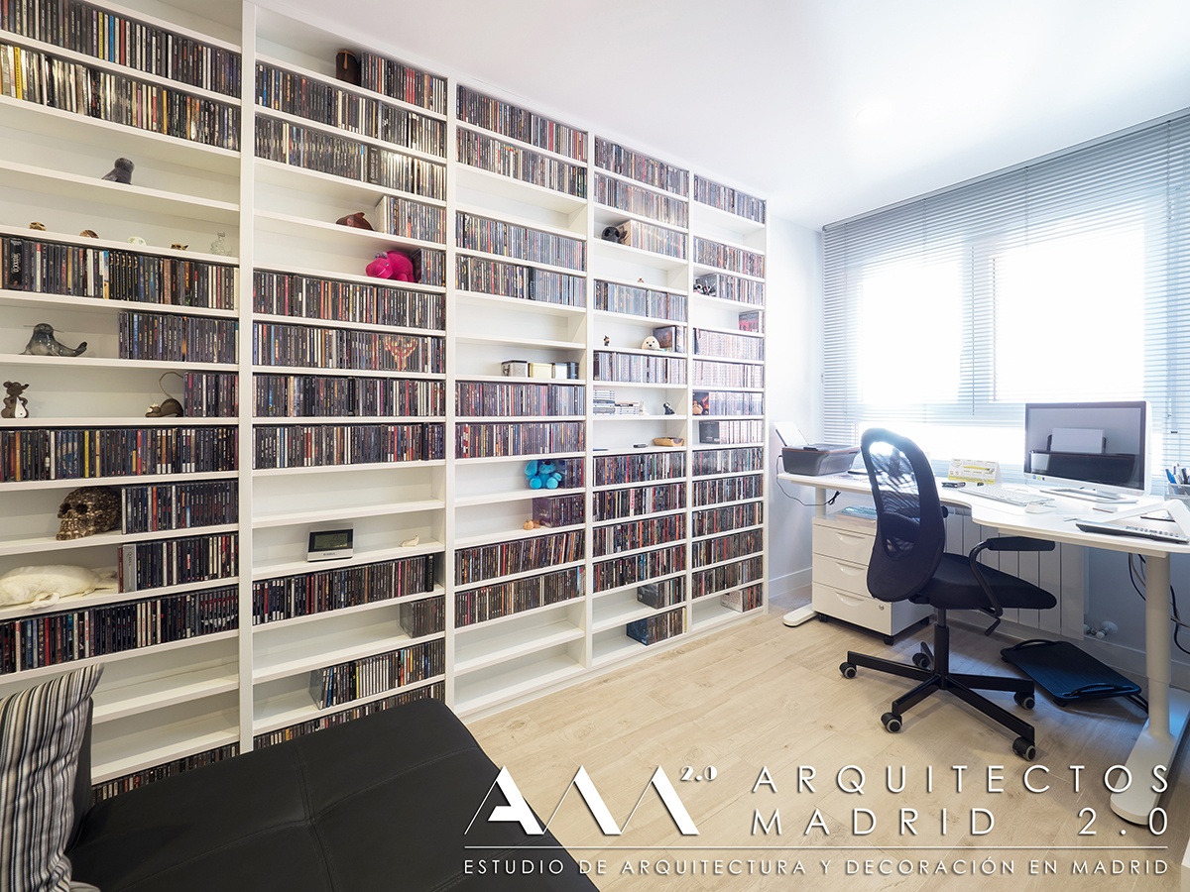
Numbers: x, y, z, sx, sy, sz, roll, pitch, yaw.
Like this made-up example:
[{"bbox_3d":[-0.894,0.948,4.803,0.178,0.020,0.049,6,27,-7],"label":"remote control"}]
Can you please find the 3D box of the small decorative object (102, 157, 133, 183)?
[{"bbox_3d":[-1.315,-0.756,1.325,0.066,0.082,0.050,0,2,-3],"label":"small decorative object"}]

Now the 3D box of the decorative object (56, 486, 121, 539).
[{"bbox_3d":[-1.381,0.186,1.318,0.097,0.132,0.137,0,2,3],"label":"decorative object"}]

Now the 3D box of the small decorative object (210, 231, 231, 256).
[{"bbox_3d":[-1.123,-0.603,1.446,0.048,0.084,0.045,-2,3,-37],"label":"small decorative object"}]

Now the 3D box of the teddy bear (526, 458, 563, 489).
[{"bbox_3d":[-0.227,0.124,2.113,0.150,0.130,0.105,0,2,-12],"label":"teddy bear"}]

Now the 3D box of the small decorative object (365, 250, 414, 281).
[{"bbox_3d":[-0.741,-0.643,1.733,0.110,0.120,0.130,1,2,17],"label":"small decorative object"}]

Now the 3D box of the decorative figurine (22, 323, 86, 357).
[{"bbox_3d":[-1.427,-0.277,1.270,0.080,0.088,0.102,0,2,-8],"label":"decorative figurine"}]

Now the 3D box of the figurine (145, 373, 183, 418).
[{"bbox_3d":[-1.235,-0.147,1.384,0.095,0.130,0.050,-2,3,-40],"label":"figurine"}]

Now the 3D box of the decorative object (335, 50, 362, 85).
[{"bbox_3d":[-0.848,-1.272,1.650,0.075,0.120,0.075,-1,3,-27],"label":"decorative object"}]

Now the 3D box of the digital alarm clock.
[{"bbox_3d":[-0.890,0.330,1.625,0.132,0.095,0.045,-1,3,-26],"label":"digital alarm clock"}]

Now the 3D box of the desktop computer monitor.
[{"bbox_3d":[2.235,0.020,2.210,0.170,0.425,0.555,0,2,2],"label":"desktop computer monitor"}]

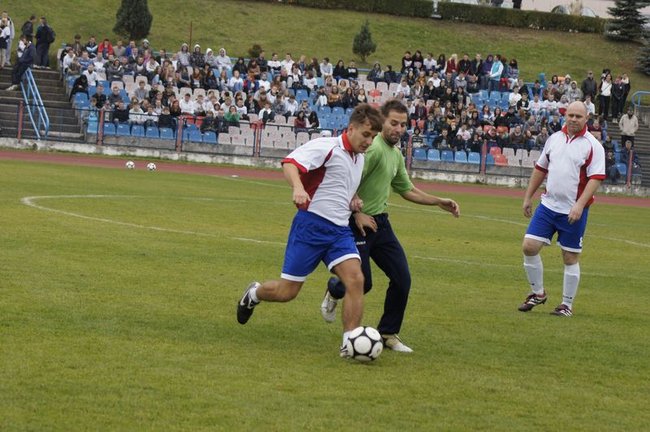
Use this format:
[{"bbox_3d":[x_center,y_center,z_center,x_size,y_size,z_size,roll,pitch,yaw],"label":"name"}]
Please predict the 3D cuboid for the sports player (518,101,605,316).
[{"bbox_3d":[1.995,-0.063,20.500,0.640,1.800,0.480,5,2,25],"label":"sports player"}]

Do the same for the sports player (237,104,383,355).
[{"bbox_3d":[-0.094,0.094,15.750,0.870,1.620,0.600,6,3,37],"label":"sports player"}]

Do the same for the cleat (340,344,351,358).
[{"bbox_3d":[0.176,0.871,15.600,0.280,0.110,0.105,6,3,41],"label":"cleat"}]

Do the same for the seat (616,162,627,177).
[{"bbox_3d":[9.339,-1.465,76.700,0.430,0.420,0.430,4,2,-3],"label":"seat"}]

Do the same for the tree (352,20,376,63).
[{"bbox_3d":[1.511,-6.593,92.000,0.930,1.650,0.930,4,2,0],"label":"tree"}]

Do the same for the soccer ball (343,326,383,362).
[{"bbox_3d":[0.236,0.809,15.420,0.220,0.220,0.220,4,2,0],"label":"soccer ball"}]

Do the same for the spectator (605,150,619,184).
[{"bbox_3d":[9.017,-1.524,76.500,0.470,1.080,0.680,4,2,-3],"label":"spectator"}]

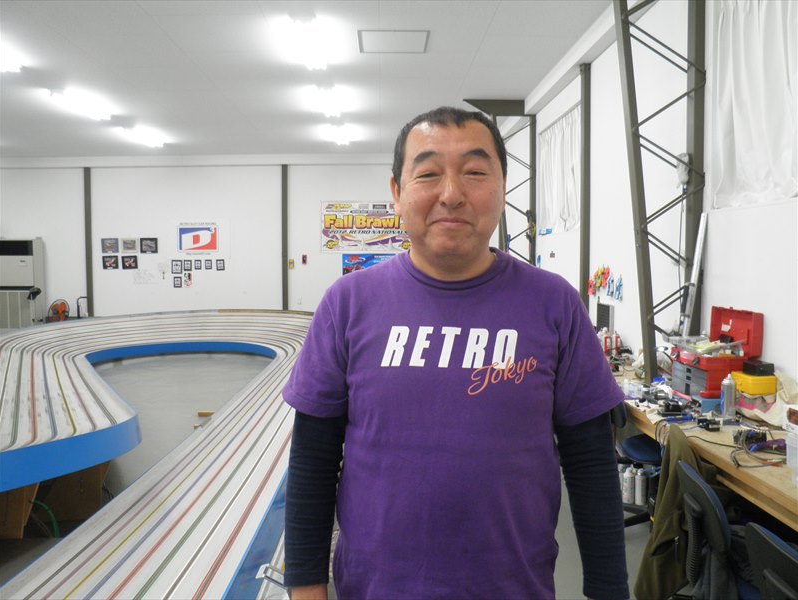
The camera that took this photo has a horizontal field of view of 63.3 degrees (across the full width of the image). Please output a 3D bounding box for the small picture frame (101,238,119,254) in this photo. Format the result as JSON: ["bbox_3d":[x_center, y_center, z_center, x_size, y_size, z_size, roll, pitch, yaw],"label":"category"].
[{"bbox_3d":[-5.125,-0.958,11.483,0.295,0.269,0.020,-1,4,-1],"label":"small picture frame"}]

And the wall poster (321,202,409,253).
[{"bbox_3d":[-0.505,-1.289,11.544,1.733,0.936,0.012,-1,4,-1],"label":"wall poster"}]

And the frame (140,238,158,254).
[{"bbox_3d":[-4.442,-0.958,11.495,0.298,0.272,0.020,-1,4,-1],"label":"frame"}]

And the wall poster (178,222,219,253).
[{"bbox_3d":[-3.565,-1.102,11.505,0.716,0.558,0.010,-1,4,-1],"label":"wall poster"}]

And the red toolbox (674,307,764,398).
[{"bbox_3d":[1.541,0.246,3.161,0.285,0.400,0.330,-1,4,-4],"label":"red toolbox"}]

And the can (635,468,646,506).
[{"bbox_3d":[1.393,1.078,3.723,0.063,0.214,0.063,-1,4,0],"label":"can"}]

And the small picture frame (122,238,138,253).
[{"bbox_3d":[-4.783,-0.957,11.489,0.290,0.273,0.020,-1,4,-1],"label":"small picture frame"}]

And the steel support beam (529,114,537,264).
[{"bbox_3d":[1.592,-0.628,7.682,0.057,3.058,0.100,-1,4,-1],"label":"steel support beam"}]

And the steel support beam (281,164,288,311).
[{"bbox_3d":[-2.024,-0.865,11.526,0.100,3.066,0.057,-1,4,-1],"label":"steel support beam"}]

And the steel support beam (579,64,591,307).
[{"bbox_3d":[1.628,-0.480,5.652,0.057,3.058,0.100,-1,4,-1],"label":"steel support beam"}]

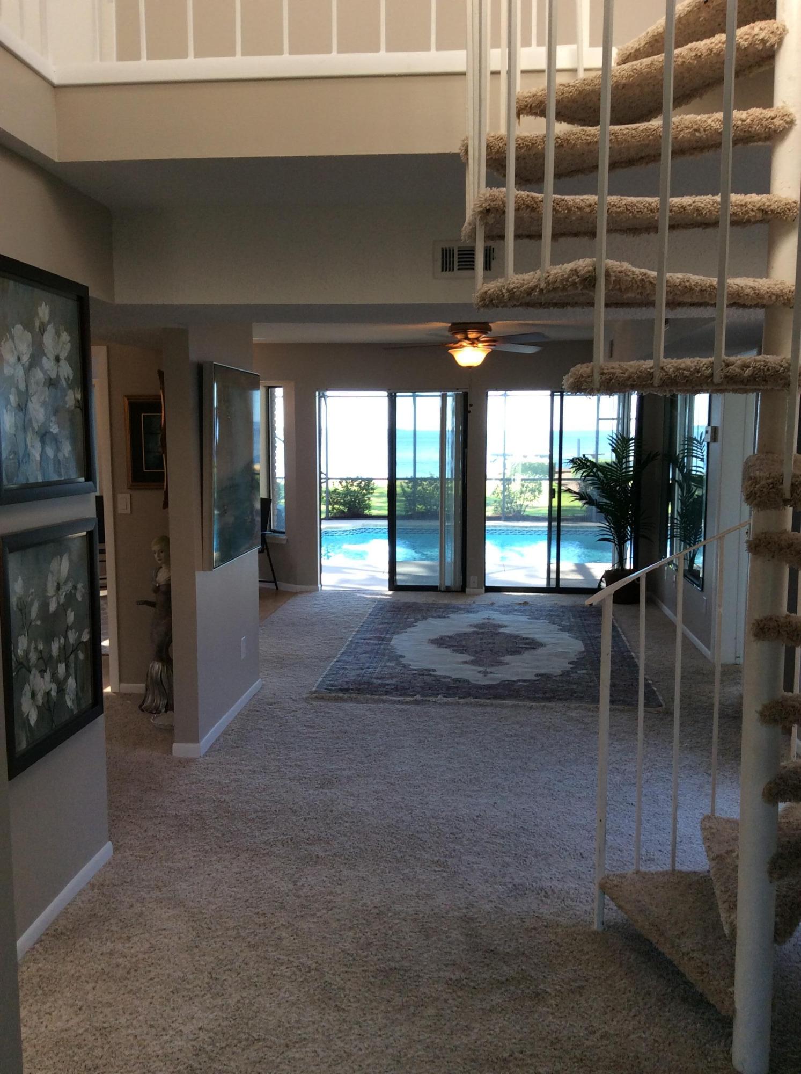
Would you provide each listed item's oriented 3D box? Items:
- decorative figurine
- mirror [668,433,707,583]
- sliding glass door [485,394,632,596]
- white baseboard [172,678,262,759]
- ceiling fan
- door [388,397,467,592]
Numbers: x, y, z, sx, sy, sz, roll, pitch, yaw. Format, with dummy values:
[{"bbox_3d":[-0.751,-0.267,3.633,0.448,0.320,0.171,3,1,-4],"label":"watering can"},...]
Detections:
[{"bbox_3d":[-1.264,0.502,5.443,0.322,1.031,0.292,1,6,11],"label":"decorative figurine"},{"bbox_3d":[2.230,-0.402,7.803,0.040,1.460,1.370,0,6,4],"label":"mirror"},{"bbox_3d":[1.553,-0.424,9.631,1.469,1.982,0.101,1,6,6],"label":"sliding glass door"},{"bbox_3d":[-0.985,0.977,5.517,0.151,0.075,1.318,1,6,6],"label":"white baseboard"},{"bbox_3d":[0.476,-1.401,7.071,1.227,0.372,1.247,1,6,6],"label":"ceiling fan"},{"bbox_3d":[0.266,-0.435,9.751,0.765,1.972,0.060,1,6,6],"label":"door"}]

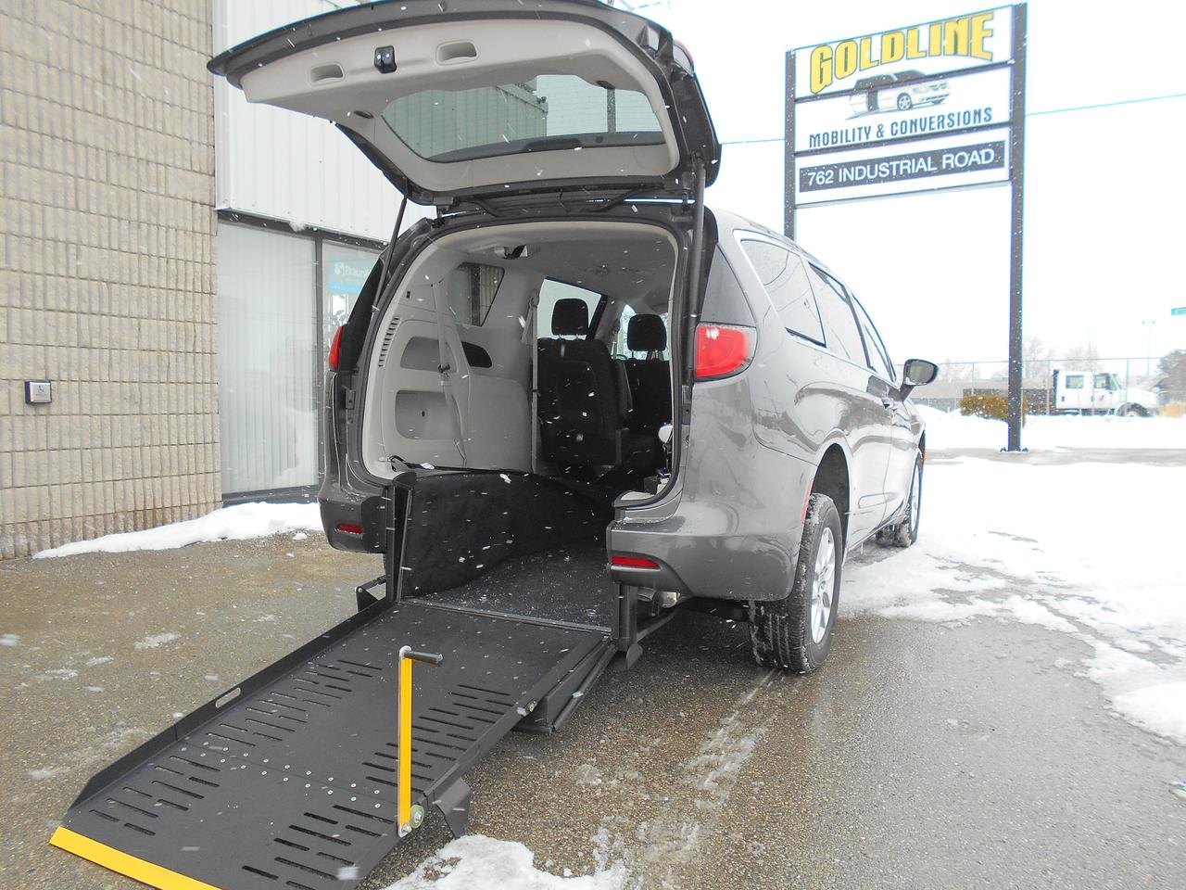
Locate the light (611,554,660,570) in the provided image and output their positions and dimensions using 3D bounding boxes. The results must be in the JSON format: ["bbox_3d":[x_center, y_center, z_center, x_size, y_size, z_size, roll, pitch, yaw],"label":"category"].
[{"bbox_3d":[0.141,0.383,2.888,0.160,0.038,0.032,3,5,17],"label":"light"}]

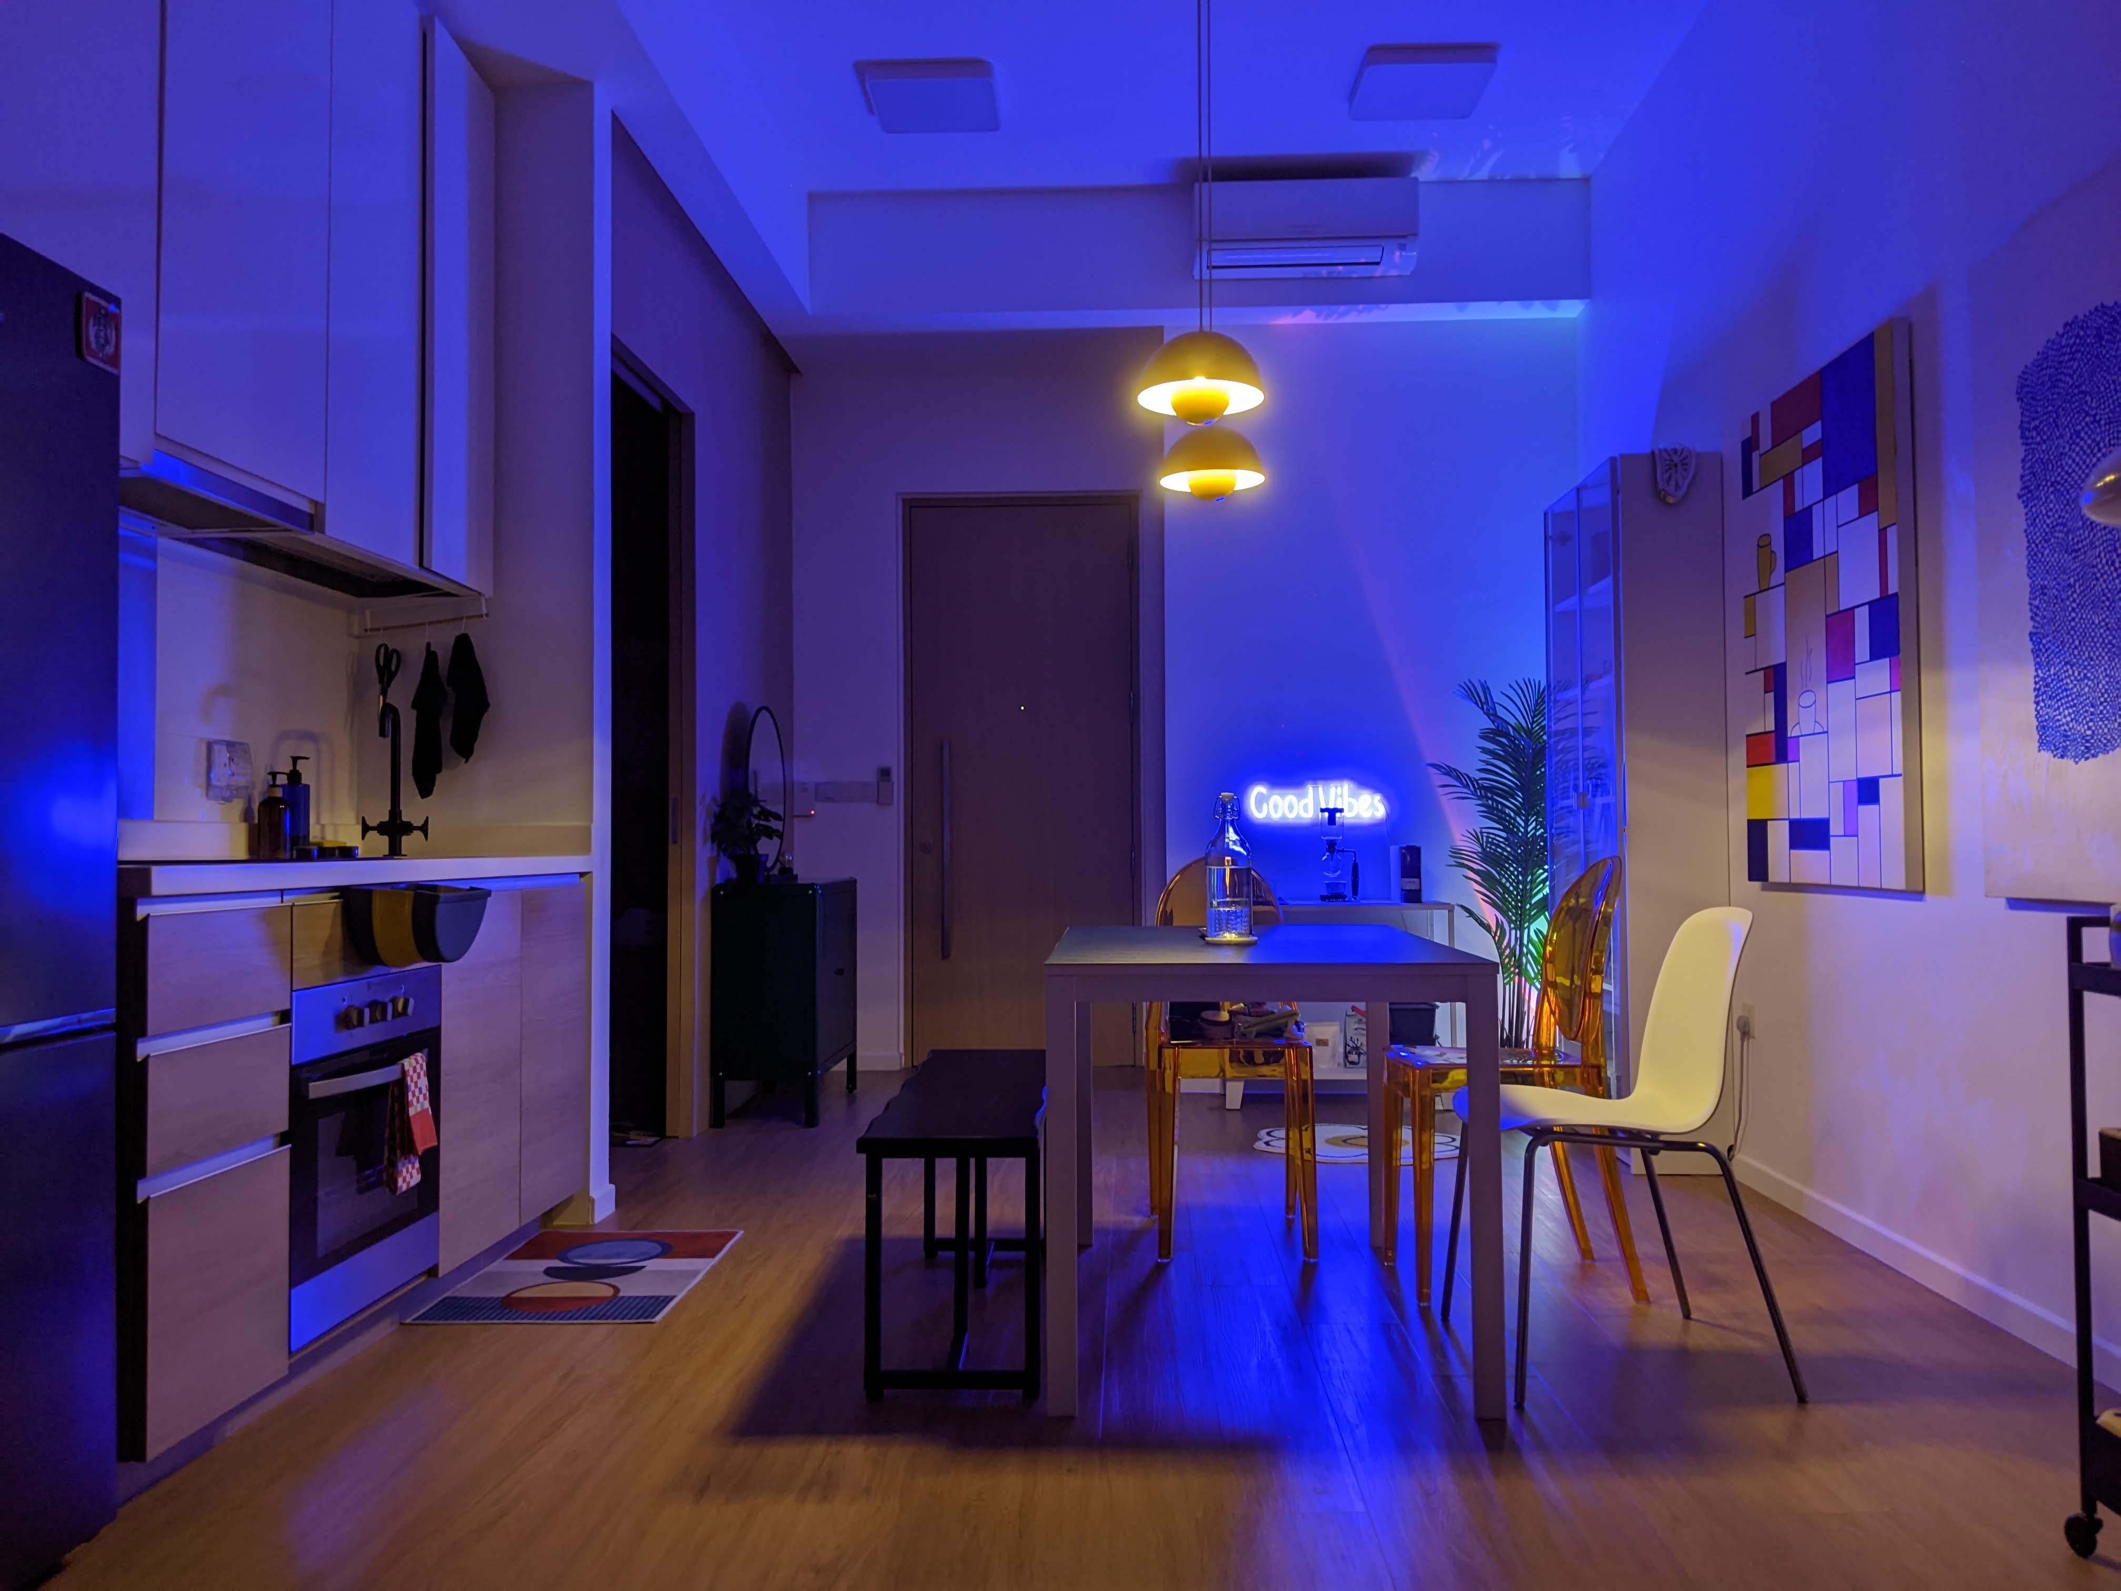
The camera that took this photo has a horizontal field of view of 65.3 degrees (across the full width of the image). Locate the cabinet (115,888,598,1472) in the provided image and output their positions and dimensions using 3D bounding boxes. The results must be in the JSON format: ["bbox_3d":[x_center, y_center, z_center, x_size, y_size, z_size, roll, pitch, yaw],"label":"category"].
[{"bbox_3d":[-1.510,0.574,3.235,0.580,0.820,1.860,0,-2,3],"label":"cabinet"}]

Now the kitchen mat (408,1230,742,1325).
[{"bbox_3d":[-1.032,1.050,3.651,0.500,0.008,0.800,0,-2,2],"label":"kitchen mat"}]

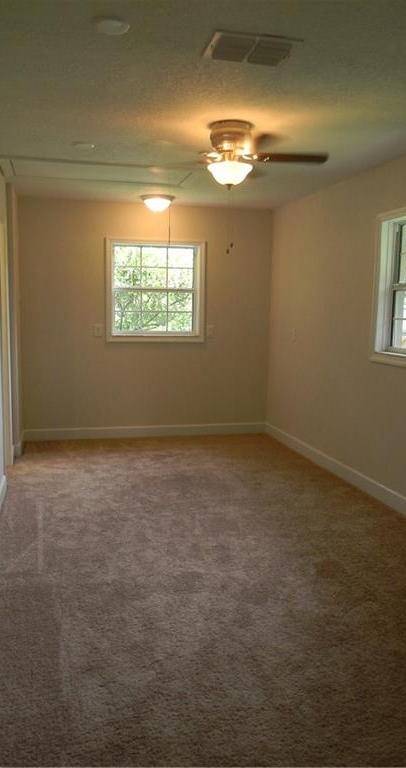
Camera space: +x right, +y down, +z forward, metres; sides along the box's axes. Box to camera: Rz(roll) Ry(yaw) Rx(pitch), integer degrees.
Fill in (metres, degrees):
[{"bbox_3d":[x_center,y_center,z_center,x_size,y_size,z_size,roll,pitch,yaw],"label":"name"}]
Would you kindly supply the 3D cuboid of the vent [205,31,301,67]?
[{"bbox_3d":[0.189,-1.339,2.503,0.340,0.020,0.285,-1,7,-14],"label":"vent"}]

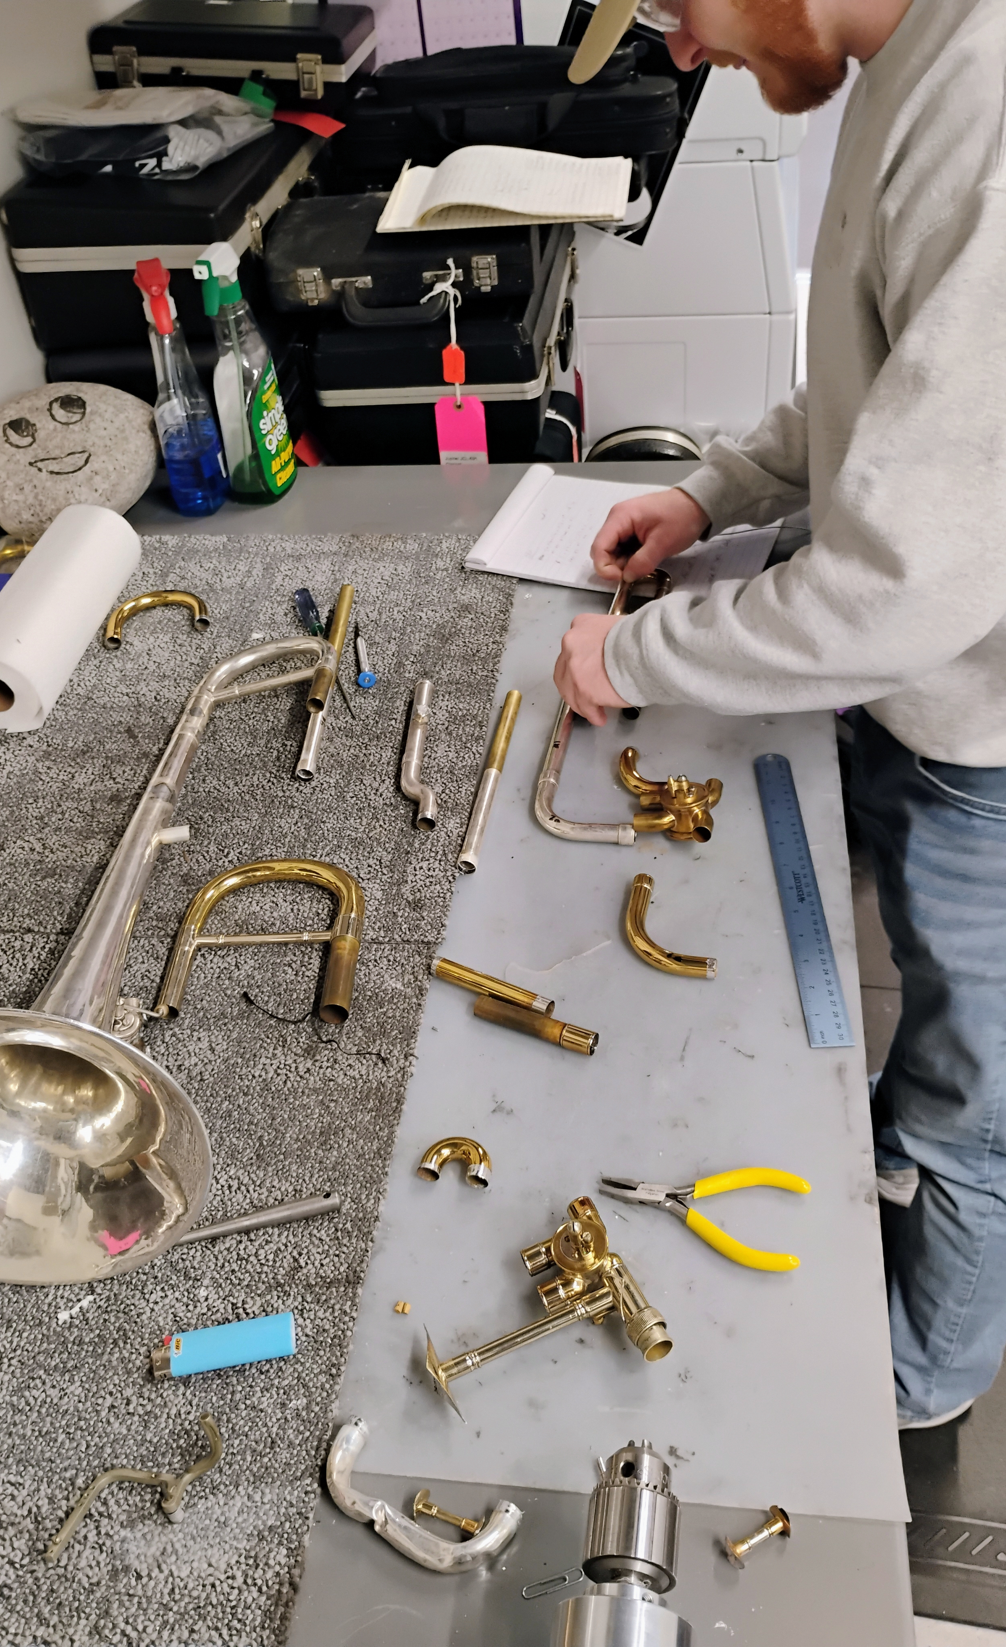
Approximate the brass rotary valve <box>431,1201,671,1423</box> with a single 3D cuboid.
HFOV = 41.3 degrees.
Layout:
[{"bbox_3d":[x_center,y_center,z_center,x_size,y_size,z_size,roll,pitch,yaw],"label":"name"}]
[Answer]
[{"bbox_3d":[0.015,0.276,0.746,0.122,0.056,0.108,-20,43,-15],"label":"brass rotary valve"}]

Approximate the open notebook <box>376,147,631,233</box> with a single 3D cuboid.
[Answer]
[{"bbox_3d":[0.005,-0.766,1.595,0.287,0.036,0.220,1,42,9],"label":"open notebook"}]

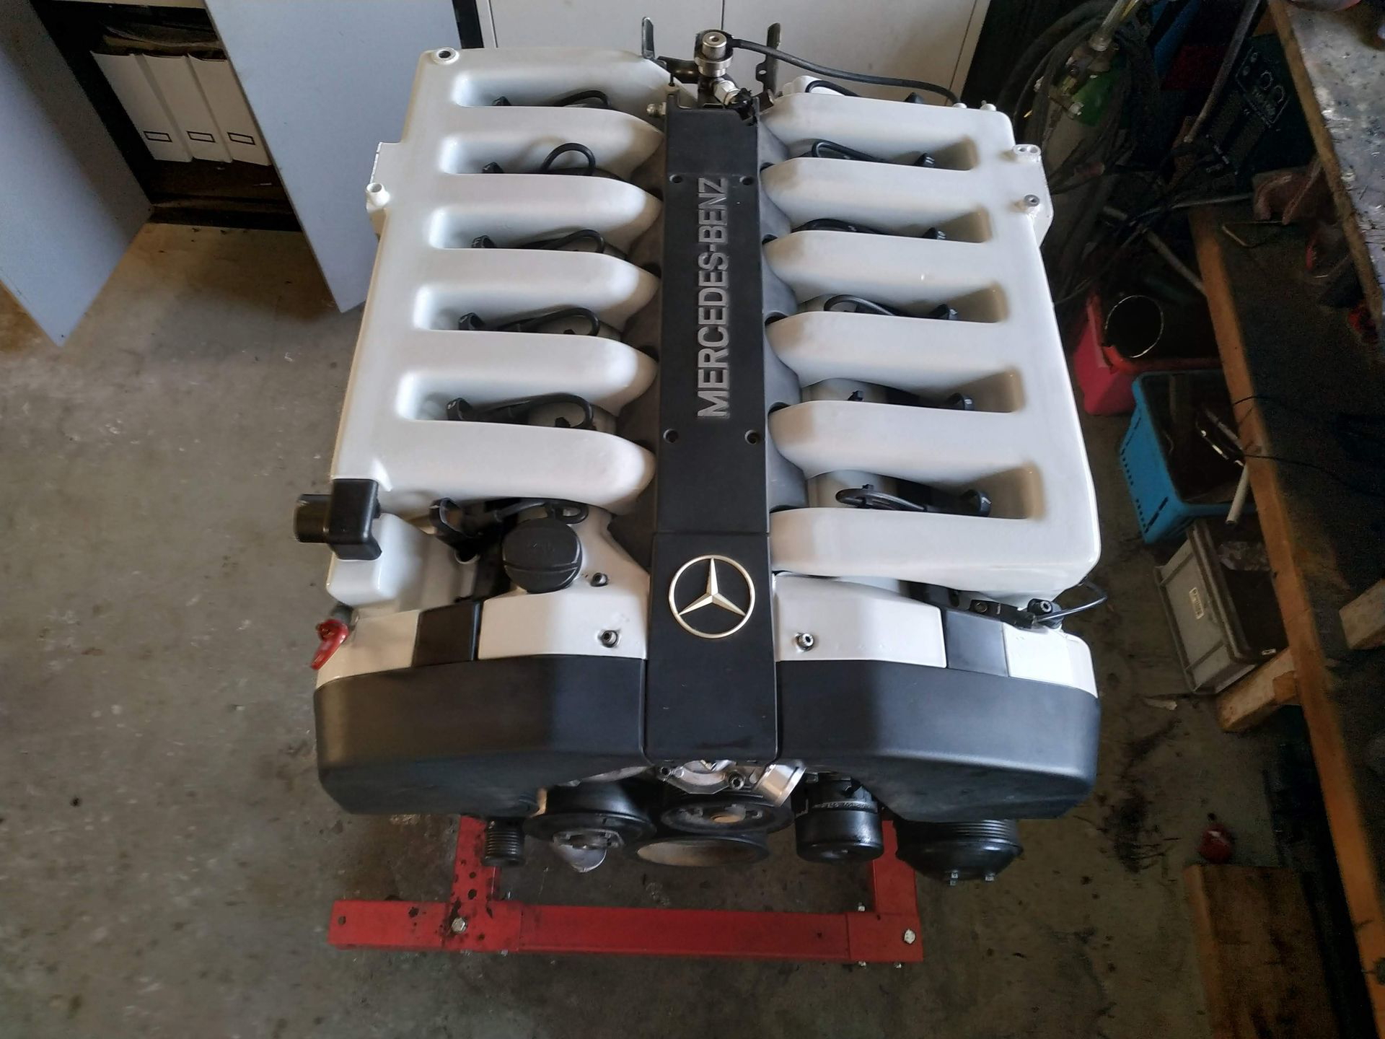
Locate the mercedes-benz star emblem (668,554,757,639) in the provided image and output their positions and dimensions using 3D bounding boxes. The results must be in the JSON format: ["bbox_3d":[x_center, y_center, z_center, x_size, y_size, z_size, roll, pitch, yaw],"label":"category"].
[{"bbox_3d":[0.015,0.059,0.735,0.067,0.006,0.067,1,66,0],"label":"mercedes-benz star emblem"}]

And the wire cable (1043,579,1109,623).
[{"bbox_3d":[0.320,0.069,0.805,0.053,0.021,0.038,1,59,0],"label":"wire cable"}]

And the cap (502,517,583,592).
[{"bbox_3d":[-0.124,0.029,0.790,0.066,0.028,0.066,-1,66,2],"label":"cap"}]

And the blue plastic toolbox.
[{"bbox_3d":[1.157,-0.115,2.121,0.370,0.205,0.345,1,59,0],"label":"blue plastic toolbox"}]

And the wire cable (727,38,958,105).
[{"bbox_3d":[0.158,-0.473,1.015,0.240,0.042,0.034,12,60,7],"label":"wire cable"}]

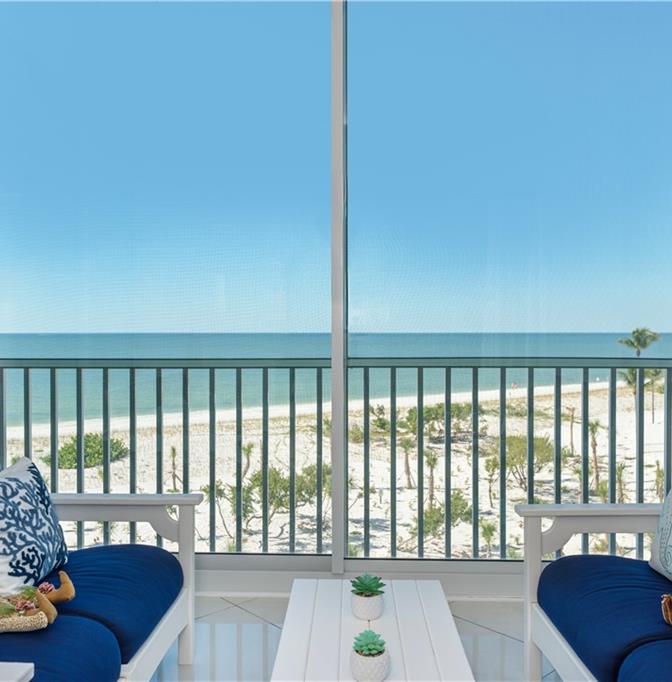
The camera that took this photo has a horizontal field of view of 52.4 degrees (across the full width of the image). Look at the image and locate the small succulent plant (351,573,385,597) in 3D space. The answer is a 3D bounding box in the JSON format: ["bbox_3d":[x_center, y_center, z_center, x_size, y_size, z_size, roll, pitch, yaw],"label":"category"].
[{"bbox_3d":[0.083,0.637,1.790,0.090,0.050,0.090,0,1,0],"label":"small succulent plant"}]

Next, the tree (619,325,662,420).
[{"bbox_3d":[33.466,3.572,75.000,4.600,10.300,4.600,0,1,0],"label":"tree"}]

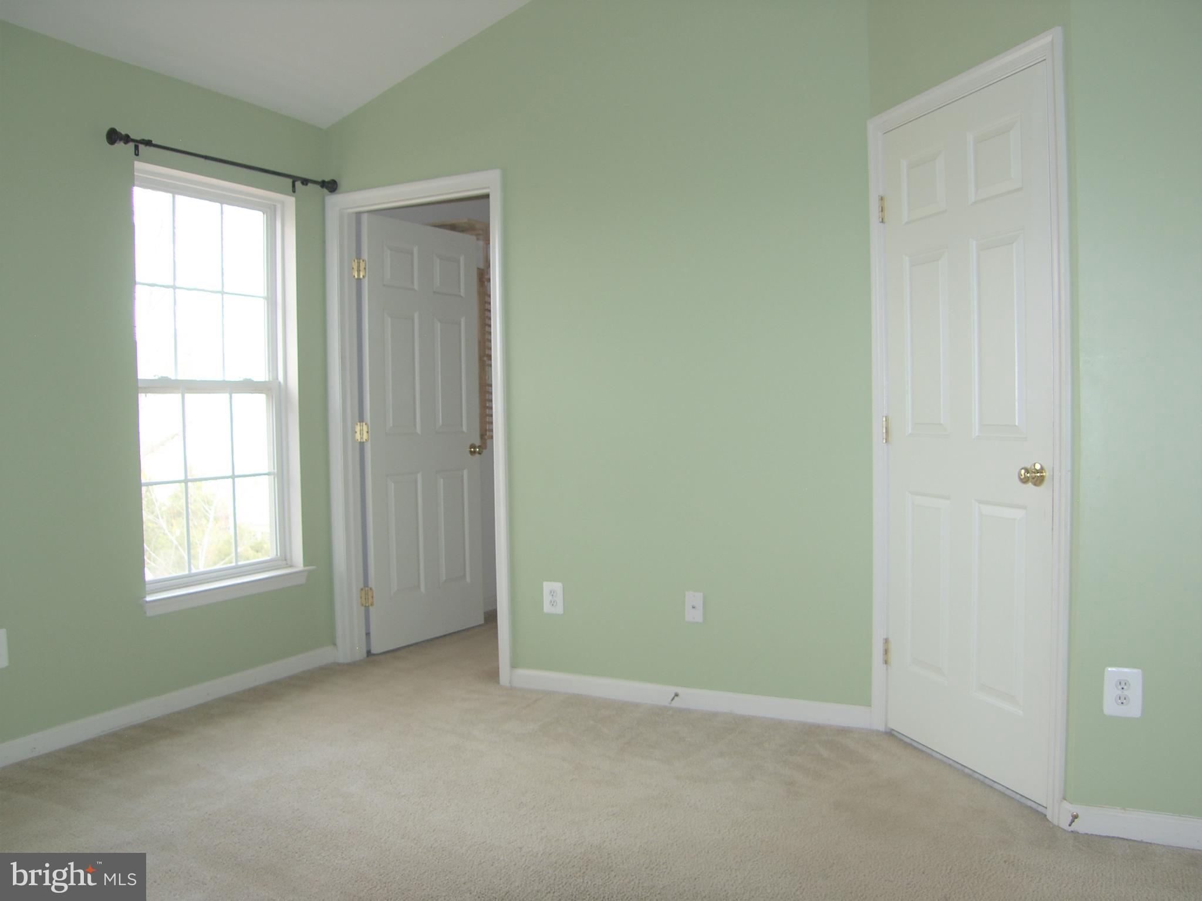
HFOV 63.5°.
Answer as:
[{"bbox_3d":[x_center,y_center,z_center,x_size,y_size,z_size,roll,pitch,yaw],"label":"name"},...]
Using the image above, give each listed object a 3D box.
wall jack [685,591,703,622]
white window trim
[{"bbox_3d":[0.346,0.582,3.616,0.071,0.113,0.009,0,2,28],"label":"wall jack"},{"bbox_3d":[-1.526,-0.239,3.926,0.120,1.690,0.840,0,2,27],"label":"white window trim"}]

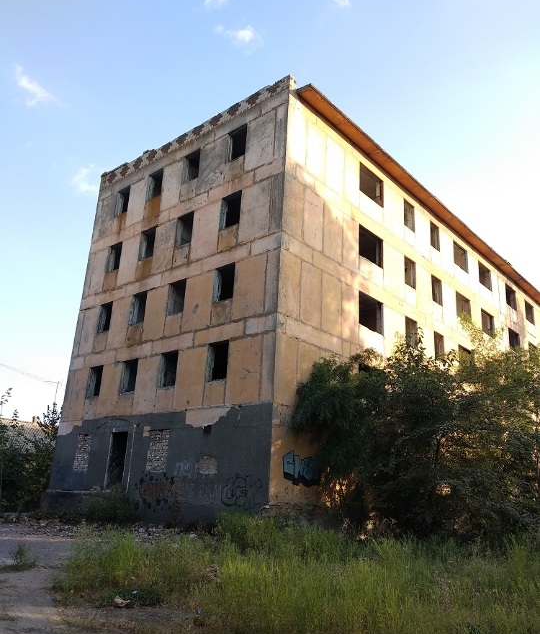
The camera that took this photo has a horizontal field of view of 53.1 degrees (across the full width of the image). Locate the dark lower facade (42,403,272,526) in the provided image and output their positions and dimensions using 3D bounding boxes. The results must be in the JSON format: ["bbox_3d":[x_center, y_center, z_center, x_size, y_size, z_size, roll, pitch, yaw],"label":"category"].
[{"bbox_3d":[-4.672,5.412,19.765,12.784,3.774,0.350,-12,-23,40],"label":"dark lower facade"}]

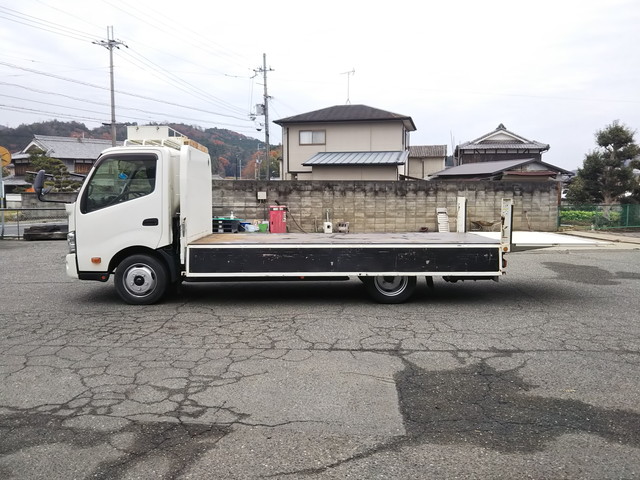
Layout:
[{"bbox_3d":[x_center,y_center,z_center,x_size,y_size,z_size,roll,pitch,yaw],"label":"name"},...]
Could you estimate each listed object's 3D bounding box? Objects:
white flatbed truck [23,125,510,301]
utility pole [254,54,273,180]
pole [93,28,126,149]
[{"bbox_3d":[-0.542,-0.416,8.307,6.200,2.470,2.020,0,5,0],"label":"white flatbed truck"},{"bbox_3d":[-4.006,-8.063,41.925,1.700,11.600,0.900,0,5,0],"label":"utility pole"},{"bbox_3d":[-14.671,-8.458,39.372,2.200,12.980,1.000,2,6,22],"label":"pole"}]

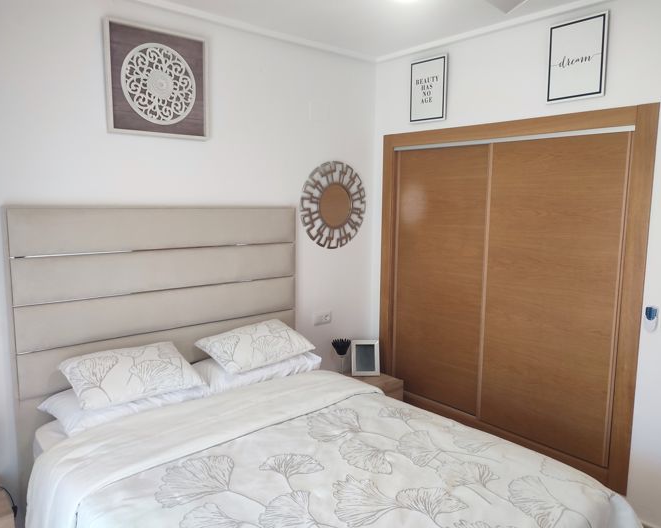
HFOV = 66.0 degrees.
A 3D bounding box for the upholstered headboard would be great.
[{"bbox_3d":[-0.849,0.433,2.864,1.590,1.500,0.090,-6,9,-41],"label":"upholstered headboard"}]

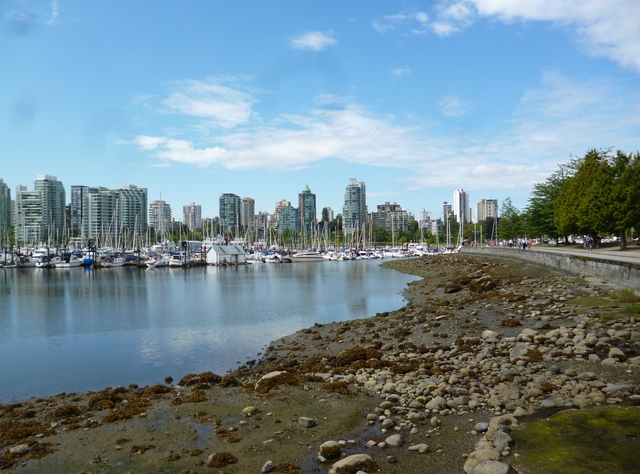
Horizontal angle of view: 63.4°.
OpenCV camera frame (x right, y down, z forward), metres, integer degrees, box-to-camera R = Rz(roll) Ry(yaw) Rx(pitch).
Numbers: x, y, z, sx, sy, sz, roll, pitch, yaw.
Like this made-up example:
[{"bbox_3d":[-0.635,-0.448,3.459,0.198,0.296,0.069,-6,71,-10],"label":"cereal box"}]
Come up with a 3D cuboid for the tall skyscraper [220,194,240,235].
[{"bbox_3d":[-100.240,-22.210,575.000,21.000,52.200,20.000,0,-1,20],"label":"tall skyscraper"}]

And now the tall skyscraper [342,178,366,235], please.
[{"bbox_3d":[37.250,-29.750,555.000,23.000,67.000,23.000,0,-1,20],"label":"tall skyscraper"}]

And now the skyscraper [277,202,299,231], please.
[{"bbox_3d":[-37.090,-19.700,600.000,24.000,45.200,22.000,0,-1,20],"label":"skyscraper"}]

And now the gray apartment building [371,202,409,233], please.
[{"bbox_3d":[80.160,-18.960,595.000,40.000,43.700,24.000,0,-1,20],"label":"gray apartment building"}]

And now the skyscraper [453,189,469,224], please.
[{"bbox_3d":[196.790,-35.460,720.000,19.000,61.200,19.000,0,-1,20],"label":"skyscraper"}]

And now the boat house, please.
[{"bbox_3d":[-24.270,4.760,134.000,5.000,4.800,9.000,-1,-1,40],"label":"boat house"}]

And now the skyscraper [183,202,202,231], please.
[{"bbox_3d":[-157.310,-21.330,640.000,22.000,43.900,22.000,0,-1,20],"label":"skyscraper"}]

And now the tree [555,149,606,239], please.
[{"bbox_3d":[42.590,-6.370,84.000,9.200,15.700,9.200,0,-1,20],"label":"tree"}]

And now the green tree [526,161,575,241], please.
[{"bbox_3d":[46.010,-6.700,102.000,10.500,16.400,10.500,0,-1,20],"label":"green tree"}]

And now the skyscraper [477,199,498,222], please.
[{"bbox_3d":[213.540,-26.130,660.000,24.000,43.300,20.000,0,-1,20],"label":"skyscraper"}]

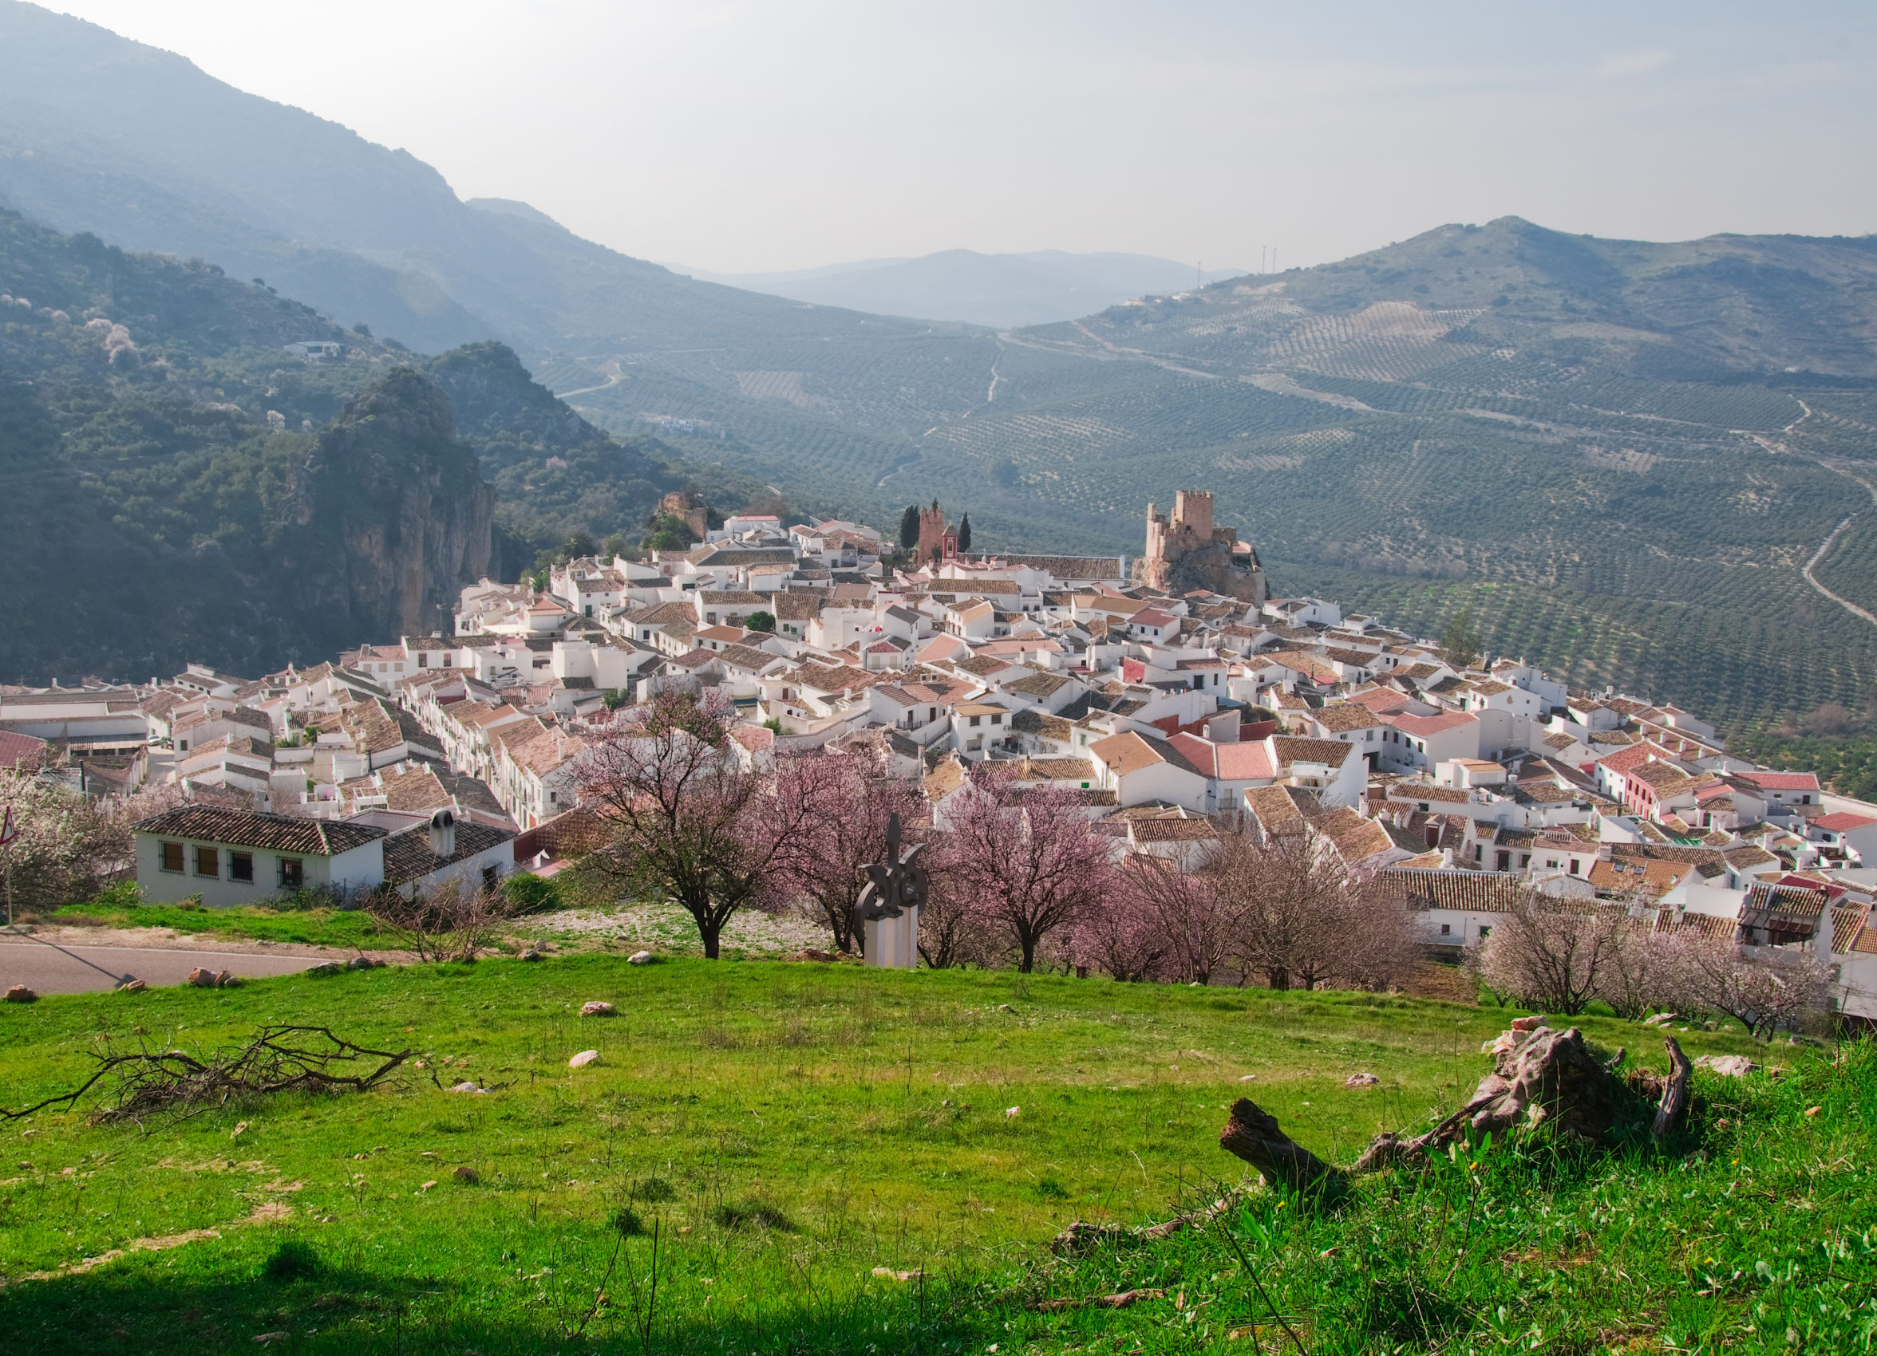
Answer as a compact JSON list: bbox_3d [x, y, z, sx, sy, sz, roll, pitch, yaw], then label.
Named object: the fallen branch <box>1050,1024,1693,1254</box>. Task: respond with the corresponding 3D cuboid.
[{"bbox_3d":[1.480,1.573,7.800,2.150,0.520,0.650,-2,8,-16],"label":"fallen branch"}]

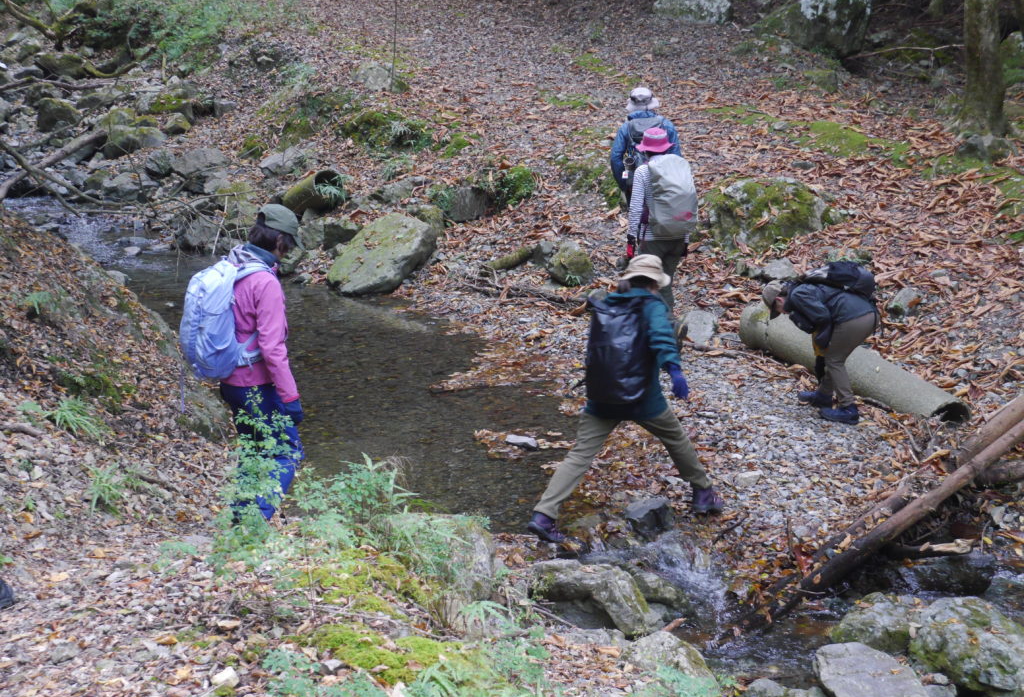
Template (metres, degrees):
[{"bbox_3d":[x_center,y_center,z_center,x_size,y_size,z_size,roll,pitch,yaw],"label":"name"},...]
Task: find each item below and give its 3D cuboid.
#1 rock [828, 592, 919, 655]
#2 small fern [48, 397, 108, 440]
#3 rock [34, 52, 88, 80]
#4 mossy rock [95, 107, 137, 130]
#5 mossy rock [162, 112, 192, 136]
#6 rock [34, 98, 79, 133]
[{"bbox_3d":[1.812,1.388,8.900,0.470,0.280,0.400,3,15,12],"label":"rock"},{"bbox_3d":[-2.174,0.349,8.900,0.281,0.160,0.280,-3,13,-14],"label":"small fern"},{"bbox_3d":[-6.393,-4.002,25.200,0.760,0.400,0.600,-4,15,-14],"label":"rock"},{"bbox_3d":[-4.900,-2.837,22.000,0.500,0.340,0.420,-3,15,-12],"label":"mossy rock"},{"bbox_3d":[-4.012,-2.687,21.300,0.360,0.260,0.320,-3,15,-10],"label":"mossy rock"},{"bbox_3d":[-5.682,-2.925,22.200,0.570,0.420,0.460,-4,15,-14],"label":"rock"}]

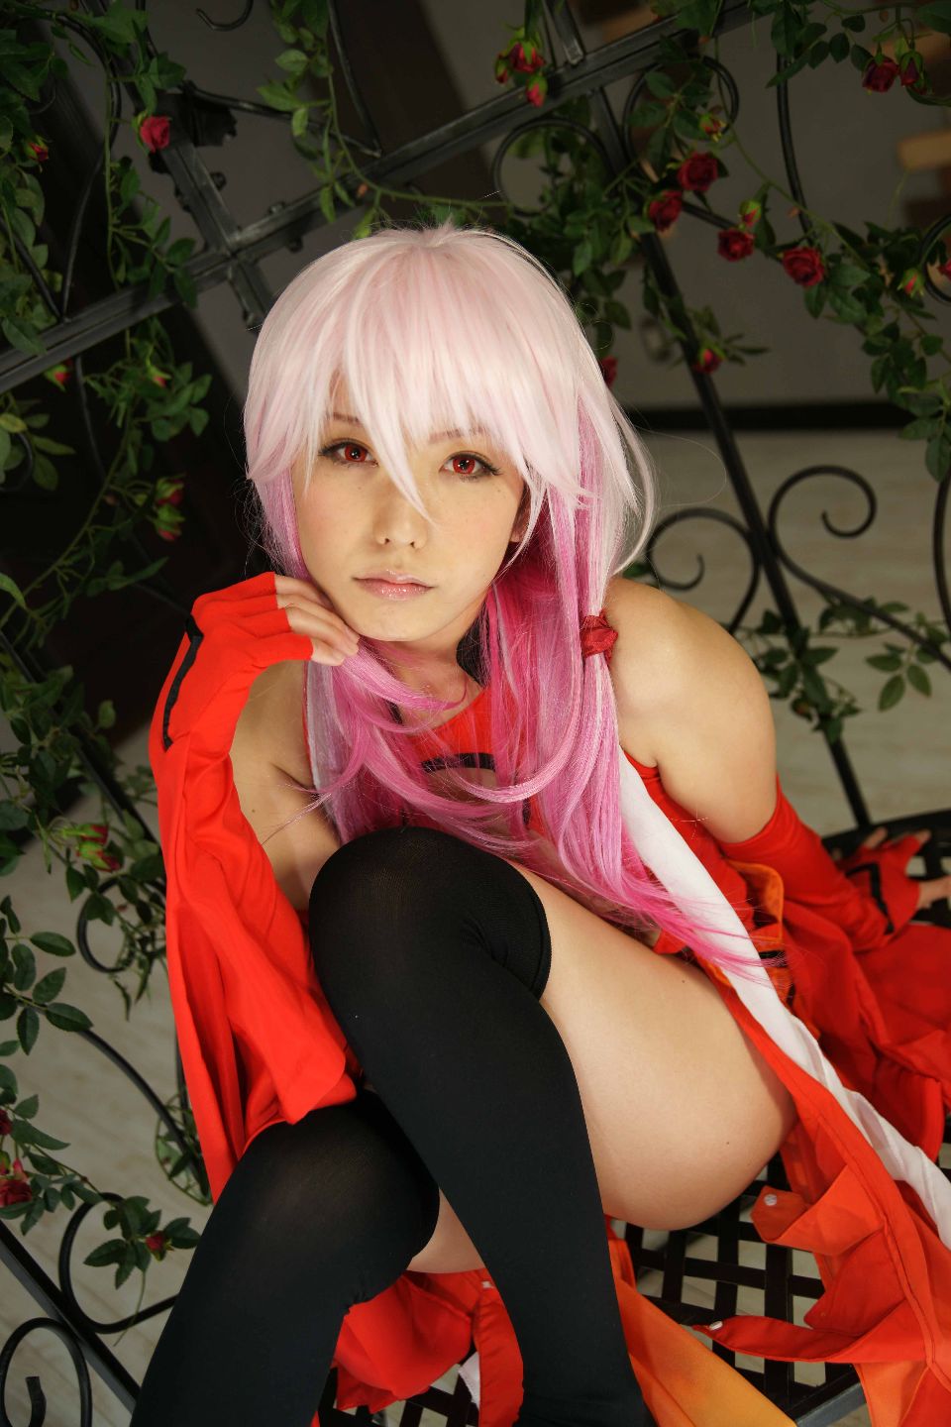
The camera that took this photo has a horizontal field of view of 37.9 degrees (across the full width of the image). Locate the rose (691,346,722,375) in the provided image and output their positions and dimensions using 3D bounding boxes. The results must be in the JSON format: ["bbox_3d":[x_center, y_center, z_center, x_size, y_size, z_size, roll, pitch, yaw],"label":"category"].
[{"bbox_3d":[0.189,-0.289,1.135,0.024,0.024,0.025,5,51,4],"label":"rose"}]

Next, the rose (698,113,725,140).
[{"bbox_3d":[0.188,-0.468,1.105,0.020,0.020,0.022,-18,52,-15],"label":"rose"}]

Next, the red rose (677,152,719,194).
[{"bbox_3d":[0.177,-0.430,1.105,0.034,0.034,0.029,-1,9,-6],"label":"red rose"}]

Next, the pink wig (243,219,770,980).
[{"bbox_3d":[0.030,-0.066,0.920,0.320,0.500,0.280,-1,20,10],"label":"pink wig"}]

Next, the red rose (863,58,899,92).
[{"bbox_3d":[0.329,-0.517,1.125,0.029,0.029,0.028,5,60,3],"label":"red rose"}]

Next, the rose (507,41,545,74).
[{"bbox_3d":[0.039,-0.508,1.075,0.029,0.029,0.027,-3,66,-1],"label":"rose"}]

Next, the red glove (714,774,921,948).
[{"bbox_3d":[0.255,0.113,1.030,0.110,0.300,0.120,33,97,42],"label":"red glove"}]

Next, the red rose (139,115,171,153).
[{"bbox_3d":[-0.244,-0.441,1.055,0.027,0.027,0.026,0,18,-36],"label":"red rose"}]

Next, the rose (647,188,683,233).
[{"bbox_3d":[0.151,-0.401,1.105,0.031,0.031,0.029,-7,39,-9],"label":"rose"}]

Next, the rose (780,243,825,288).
[{"bbox_3d":[0.262,-0.357,1.105,0.035,0.035,0.028,2,18,5],"label":"rose"}]

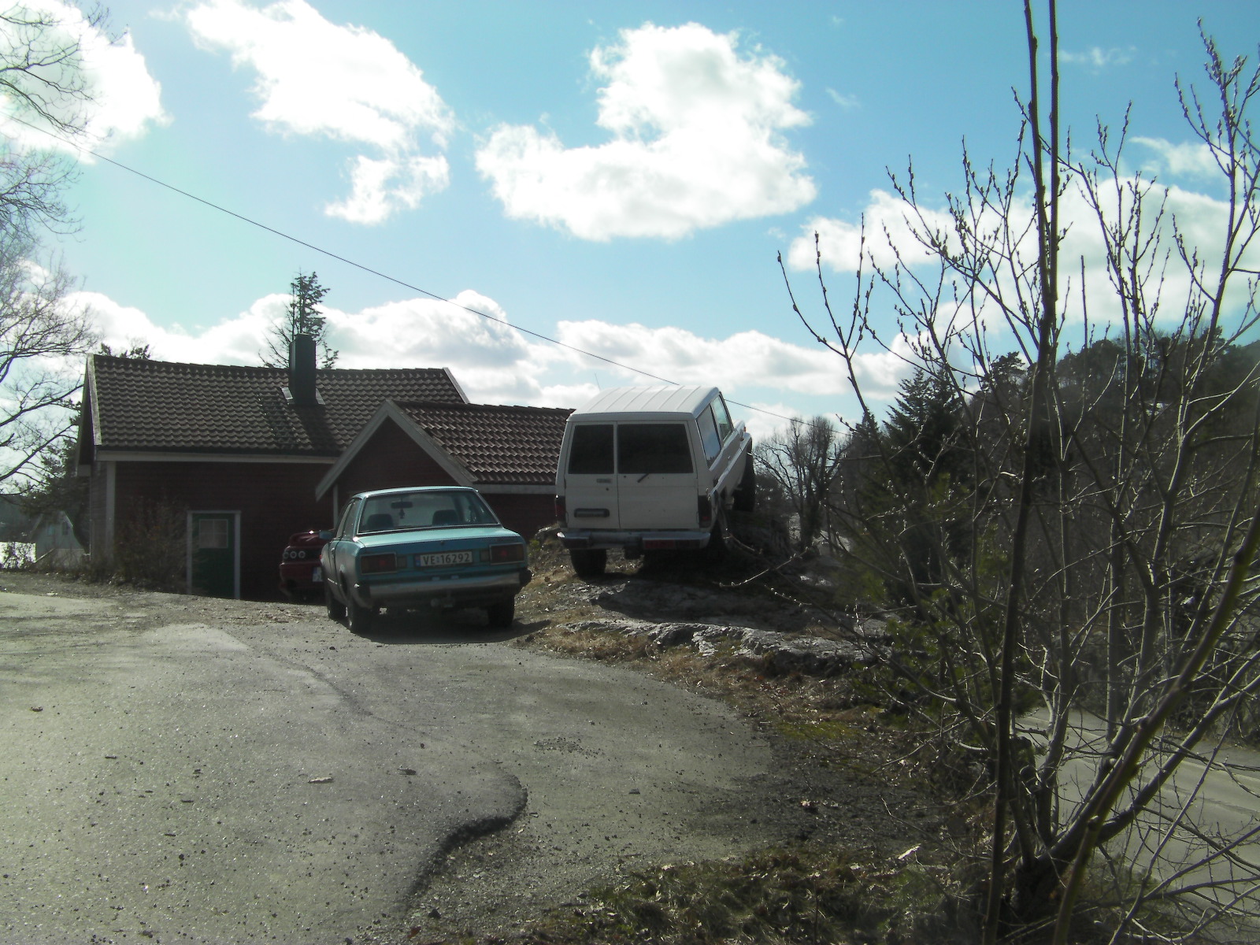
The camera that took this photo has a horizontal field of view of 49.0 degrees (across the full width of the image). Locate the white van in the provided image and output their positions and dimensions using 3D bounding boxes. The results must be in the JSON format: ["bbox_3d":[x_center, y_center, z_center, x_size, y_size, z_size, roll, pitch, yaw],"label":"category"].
[{"bbox_3d":[0.455,-0.121,16.047,1.700,1.880,4.000,0,13,14],"label":"white van"}]

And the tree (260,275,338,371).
[{"bbox_3d":[-10.000,-0.930,42.000,3.900,10.300,3.900,0,-2,0],"label":"tree"}]

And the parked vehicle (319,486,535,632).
[{"bbox_3d":[-2.260,0.846,14.303,1.620,1.385,4.100,-3,-1,-18],"label":"parked vehicle"}]

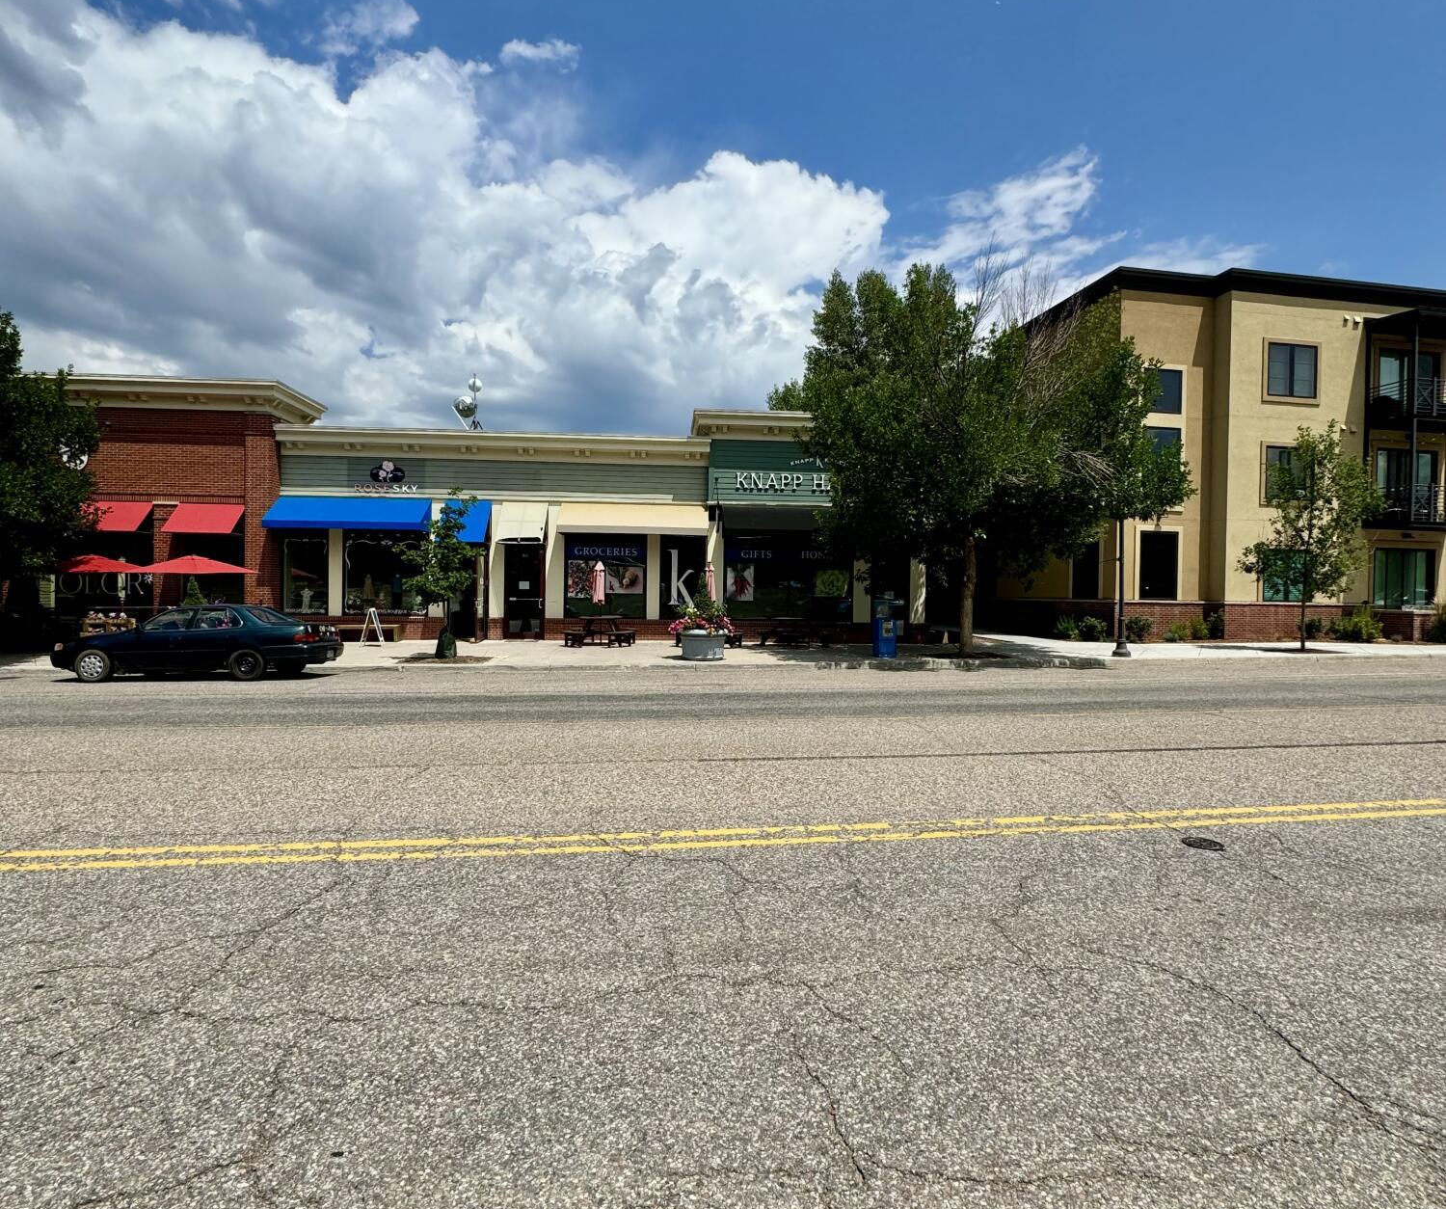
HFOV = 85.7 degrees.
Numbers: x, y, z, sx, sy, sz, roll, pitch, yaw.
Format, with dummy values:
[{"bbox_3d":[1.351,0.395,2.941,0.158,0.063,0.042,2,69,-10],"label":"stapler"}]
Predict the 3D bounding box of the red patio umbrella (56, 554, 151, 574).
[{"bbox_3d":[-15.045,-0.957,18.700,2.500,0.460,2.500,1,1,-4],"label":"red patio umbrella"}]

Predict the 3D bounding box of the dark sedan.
[{"bbox_3d":[-9.734,0.667,14.669,4.720,1.410,1.750,0,0,-4],"label":"dark sedan"}]

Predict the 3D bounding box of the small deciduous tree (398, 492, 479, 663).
[{"bbox_3d":[-6.155,-0.655,16.950,1.750,3.640,1.750,1,1,-4],"label":"small deciduous tree"}]

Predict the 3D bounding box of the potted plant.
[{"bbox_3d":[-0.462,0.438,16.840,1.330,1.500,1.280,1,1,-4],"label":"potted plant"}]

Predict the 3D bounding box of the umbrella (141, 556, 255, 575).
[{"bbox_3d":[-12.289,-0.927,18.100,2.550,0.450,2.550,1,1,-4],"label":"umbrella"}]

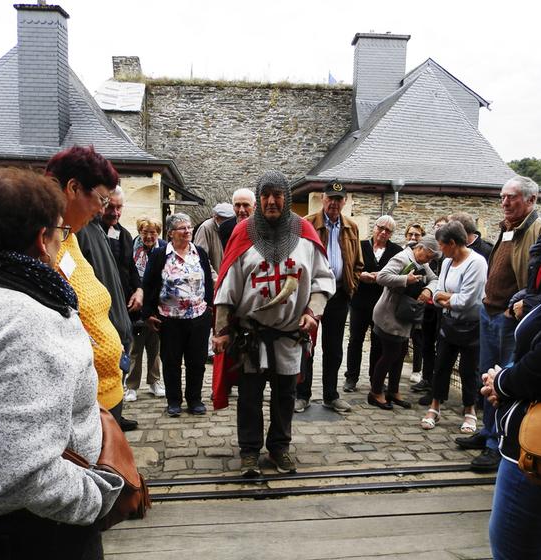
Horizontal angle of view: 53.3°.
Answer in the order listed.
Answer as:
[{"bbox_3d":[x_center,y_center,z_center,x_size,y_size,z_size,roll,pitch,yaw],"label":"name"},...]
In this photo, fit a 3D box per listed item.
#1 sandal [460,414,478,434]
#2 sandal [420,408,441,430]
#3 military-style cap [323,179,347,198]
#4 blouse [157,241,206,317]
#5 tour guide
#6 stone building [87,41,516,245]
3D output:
[{"bbox_3d":[1.523,1.076,4.112,0.098,0.090,0.245,3,6,25],"label":"sandal"},{"bbox_3d":[1.238,1.068,4.155,0.095,0.100,0.245,4,6,37],"label":"sandal"},{"bbox_3d":[0.518,-0.729,4.320,0.190,0.150,0.260,0,5,-5],"label":"military-style cap"},{"bbox_3d":[-0.717,0.004,4.420,0.460,0.620,0.300,0,5,-12],"label":"blouse"},{"bbox_3d":[0.012,0.262,3.309,0.740,1.810,0.460,1,5,0],"label":"tour guide"},{"bbox_3d":[0.589,-3.018,12.785,9.800,6.700,6.500,0,5,-6],"label":"stone building"}]

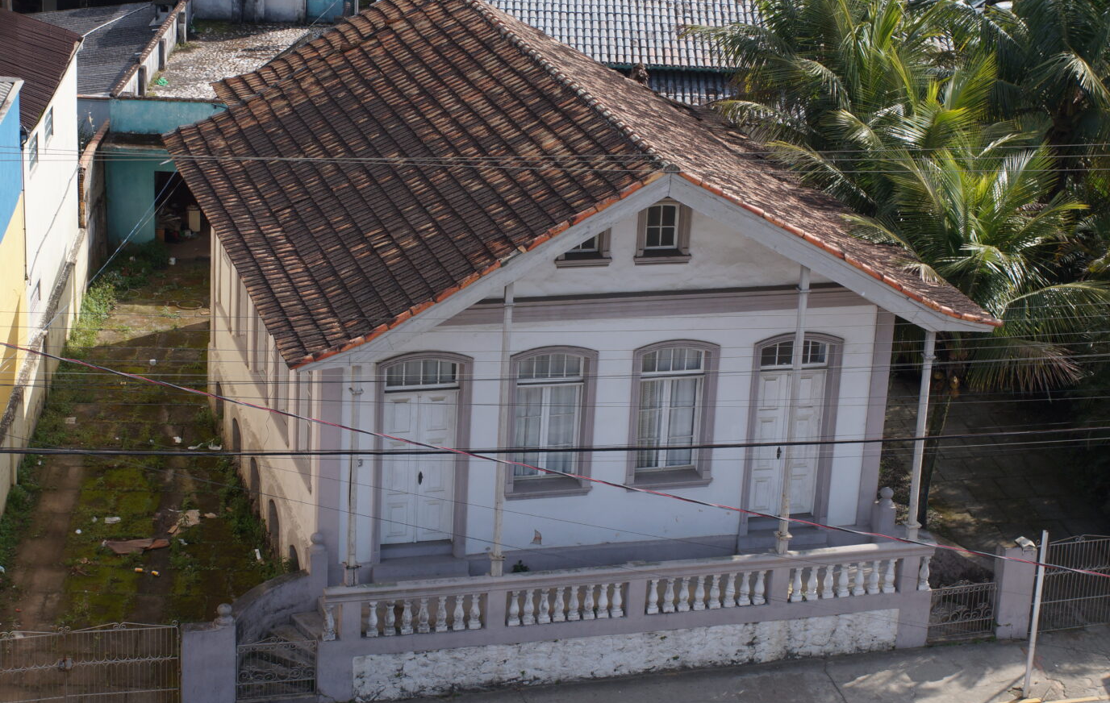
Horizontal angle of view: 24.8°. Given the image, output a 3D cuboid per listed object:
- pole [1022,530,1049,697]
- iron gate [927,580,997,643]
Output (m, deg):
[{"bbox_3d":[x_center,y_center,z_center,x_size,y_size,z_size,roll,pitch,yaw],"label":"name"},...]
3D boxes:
[{"bbox_3d":[7.107,3.883,37.327,0.080,2.718,0.080,-3,21,-16],"label":"pole"},{"bbox_3d":[6.330,4.018,39.291,1.125,0.956,0.061,-3,21,-16],"label":"iron gate"}]

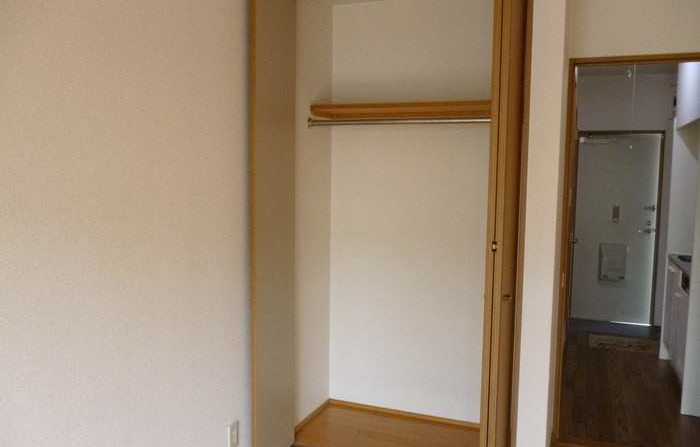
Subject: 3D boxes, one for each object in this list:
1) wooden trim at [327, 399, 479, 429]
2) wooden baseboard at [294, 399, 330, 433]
[{"bbox_3d":[0.382,1.118,3.280,1.092,0.036,0.013,3,5,21],"label":"wooden trim"},{"bbox_3d":[-0.213,1.128,3.286,0.012,0.034,0.500,3,5,22],"label":"wooden baseboard"}]

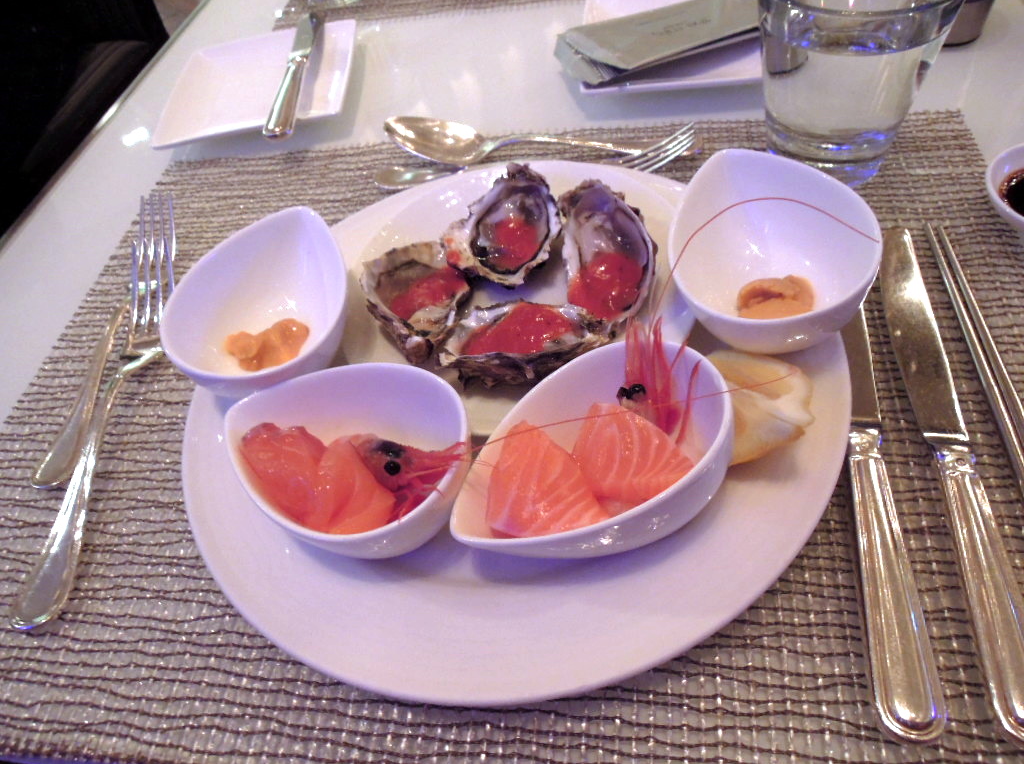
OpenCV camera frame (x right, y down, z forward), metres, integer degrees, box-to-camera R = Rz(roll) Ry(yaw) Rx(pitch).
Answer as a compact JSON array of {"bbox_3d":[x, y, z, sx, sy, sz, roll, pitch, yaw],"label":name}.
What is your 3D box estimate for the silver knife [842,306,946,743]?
[{"bbox_3d":[0.138,0.017,0.279,0.021,0.014,0.227,2,53,12],"label":"silver knife"}]

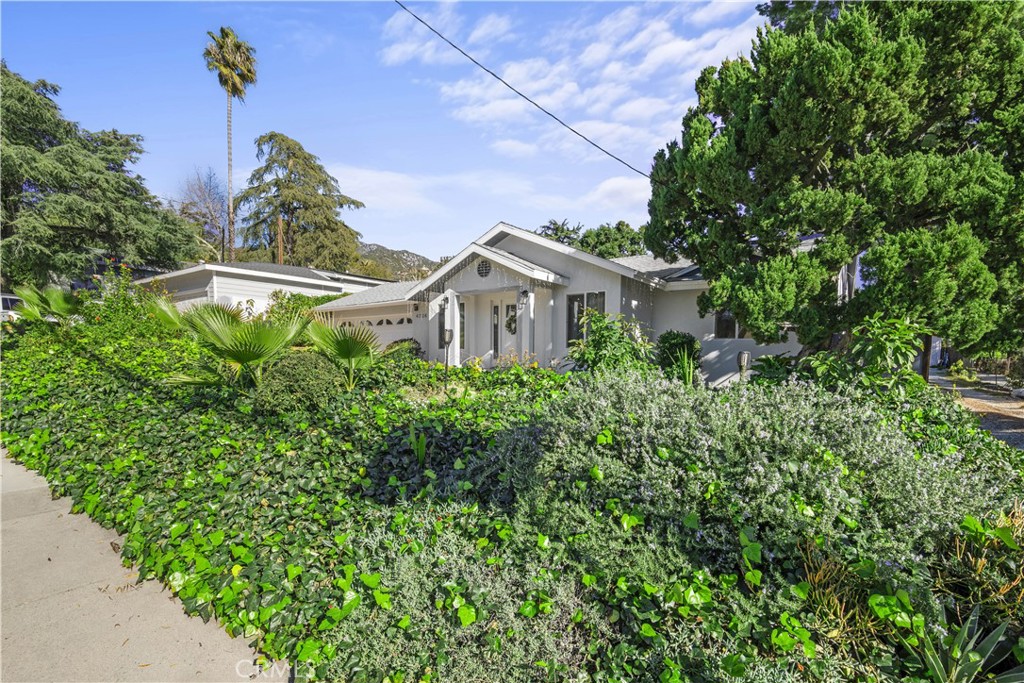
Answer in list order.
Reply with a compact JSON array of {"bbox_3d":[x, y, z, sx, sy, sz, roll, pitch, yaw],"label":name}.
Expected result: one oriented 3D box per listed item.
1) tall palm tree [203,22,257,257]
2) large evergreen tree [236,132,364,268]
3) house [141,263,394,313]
[{"bbox_3d":[-20.500,-11.400,33.000,3.900,22.600,3.900,0,0,0],"label":"tall palm tree"},{"bbox_3d":[-19.500,-9.600,42.000,11.800,19.300,11.500,0,0,0],"label":"large evergreen tree"},{"bbox_3d":[-13.300,-1.800,26.200,11.000,4.200,14.000,0,0,28],"label":"house"}]

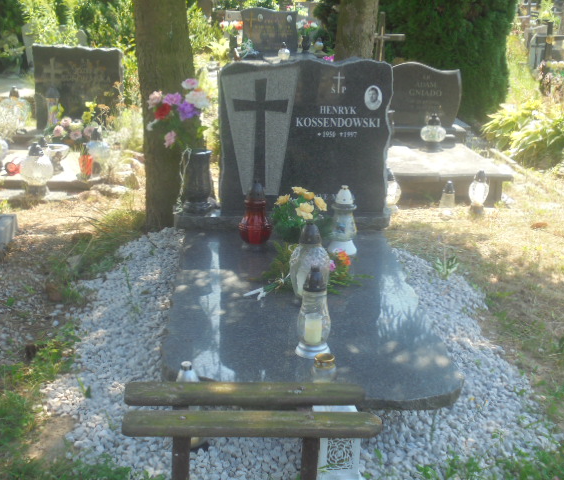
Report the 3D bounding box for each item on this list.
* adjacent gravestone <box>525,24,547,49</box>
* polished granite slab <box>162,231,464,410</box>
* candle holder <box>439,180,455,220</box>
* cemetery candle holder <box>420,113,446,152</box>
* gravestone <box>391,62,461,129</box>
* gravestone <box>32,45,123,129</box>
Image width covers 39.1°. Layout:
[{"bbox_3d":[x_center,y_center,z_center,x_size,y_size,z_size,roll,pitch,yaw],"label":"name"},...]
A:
[{"bbox_3d":[4.154,-3.287,13.000,0.420,0.500,0.150,0,16,-5],"label":"adjacent gravestone"},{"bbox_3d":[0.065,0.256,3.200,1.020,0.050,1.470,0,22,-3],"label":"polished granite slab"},{"bbox_3d":[1.099,-0.285,5.272,0.103,0.212,0.103,0,18,-3],"label":"candle holder"},{"bbox_3d":[1.017,-0.720,5.330,0.175,0.260,0.175,0,16,-5],"label":"cemetery candle holder"},{"bbox_3d":[1.206,-1.206,6.623,0.595,0.534,0.080,0,18,-3],"label":"gravestone"},{"bbox_3d":[-1.837,-1.354,7.098,0.794,0.733,0.090,1,18,-1],"label":"gravestone"}]

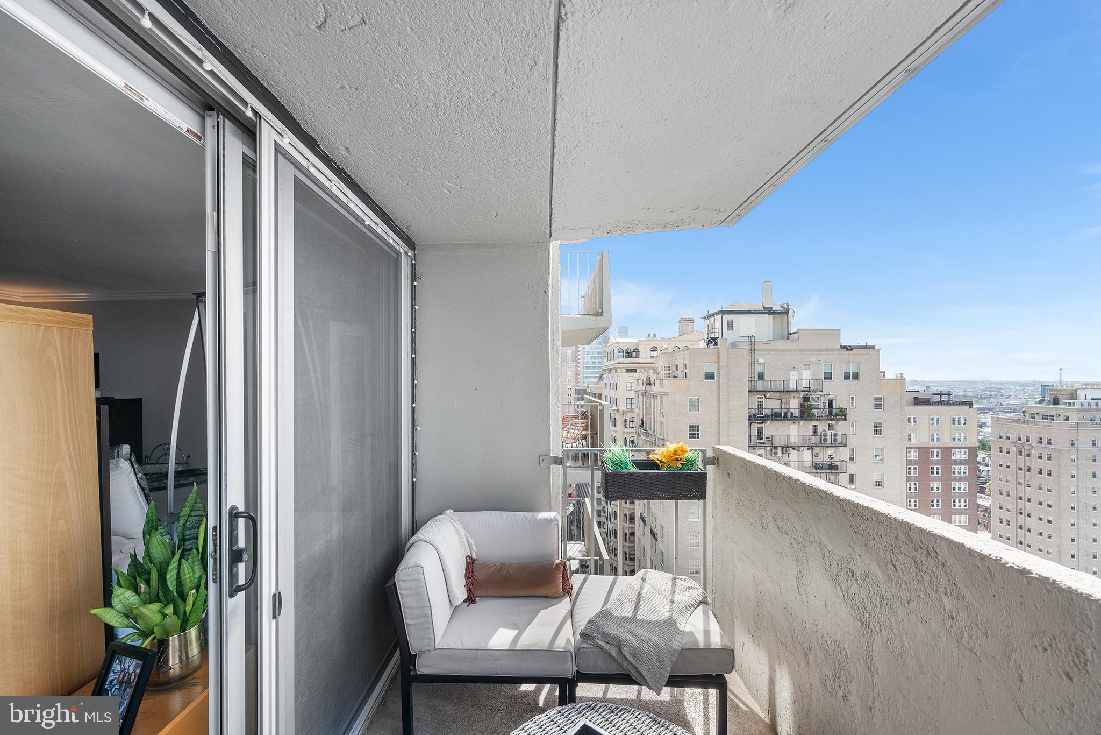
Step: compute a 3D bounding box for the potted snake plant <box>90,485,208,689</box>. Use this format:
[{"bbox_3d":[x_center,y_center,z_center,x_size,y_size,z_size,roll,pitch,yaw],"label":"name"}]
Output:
[{"bbox_3d":[-1.275,0.710,1.405,0.320,0.640,0.340,-1,-2,45],"label":"potted snake plant"}]

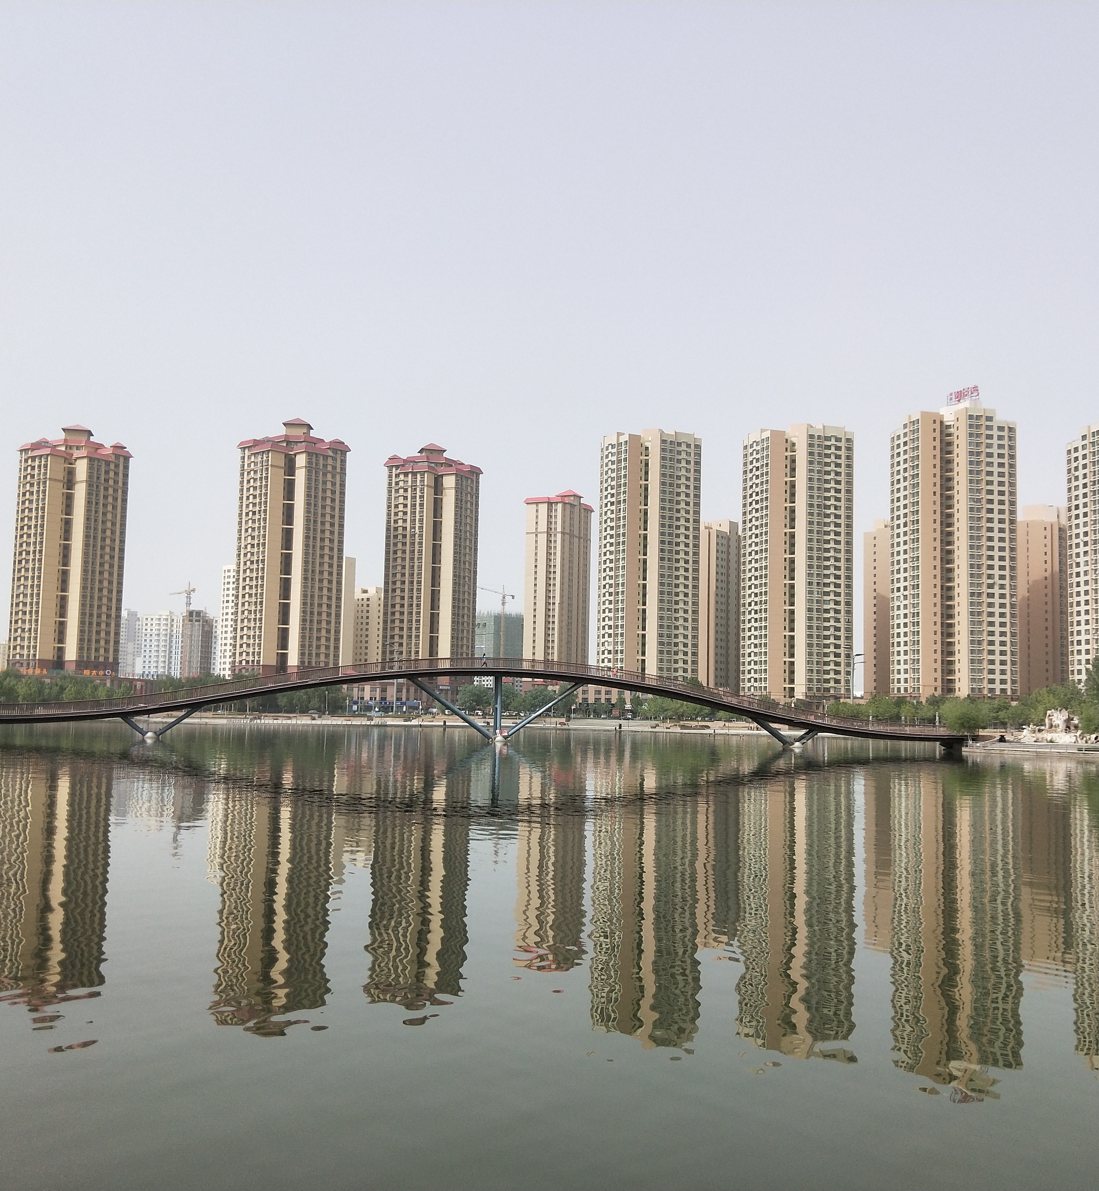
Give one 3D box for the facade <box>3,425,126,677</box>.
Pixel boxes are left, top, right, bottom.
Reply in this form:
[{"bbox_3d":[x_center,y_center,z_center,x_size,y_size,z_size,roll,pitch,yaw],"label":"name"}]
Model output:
[{"bbox_3d":[-170.870,-12.840,407.300,27.000,96.240,27.000,-2,-6,33],"label":"facade"}]

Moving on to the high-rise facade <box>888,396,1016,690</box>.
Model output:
[{"bbox_3d":[127.370,-12.030,362.390,28.490,102.450,26.190,2,-5,-12],"label":"high-rise facade"}]

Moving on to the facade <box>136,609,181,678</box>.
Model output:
[{"bbox_3d":[-215.540,32.970,632.360,19.230,47.740,14.310,-1,-6,24],"label":"facade"}]

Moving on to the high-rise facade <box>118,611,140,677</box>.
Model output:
[{"bbox_3d":[-325.260,42.310,887.030,18.000,62.280,16.000,5,-6,-35],"label":"high-rise facade"}]

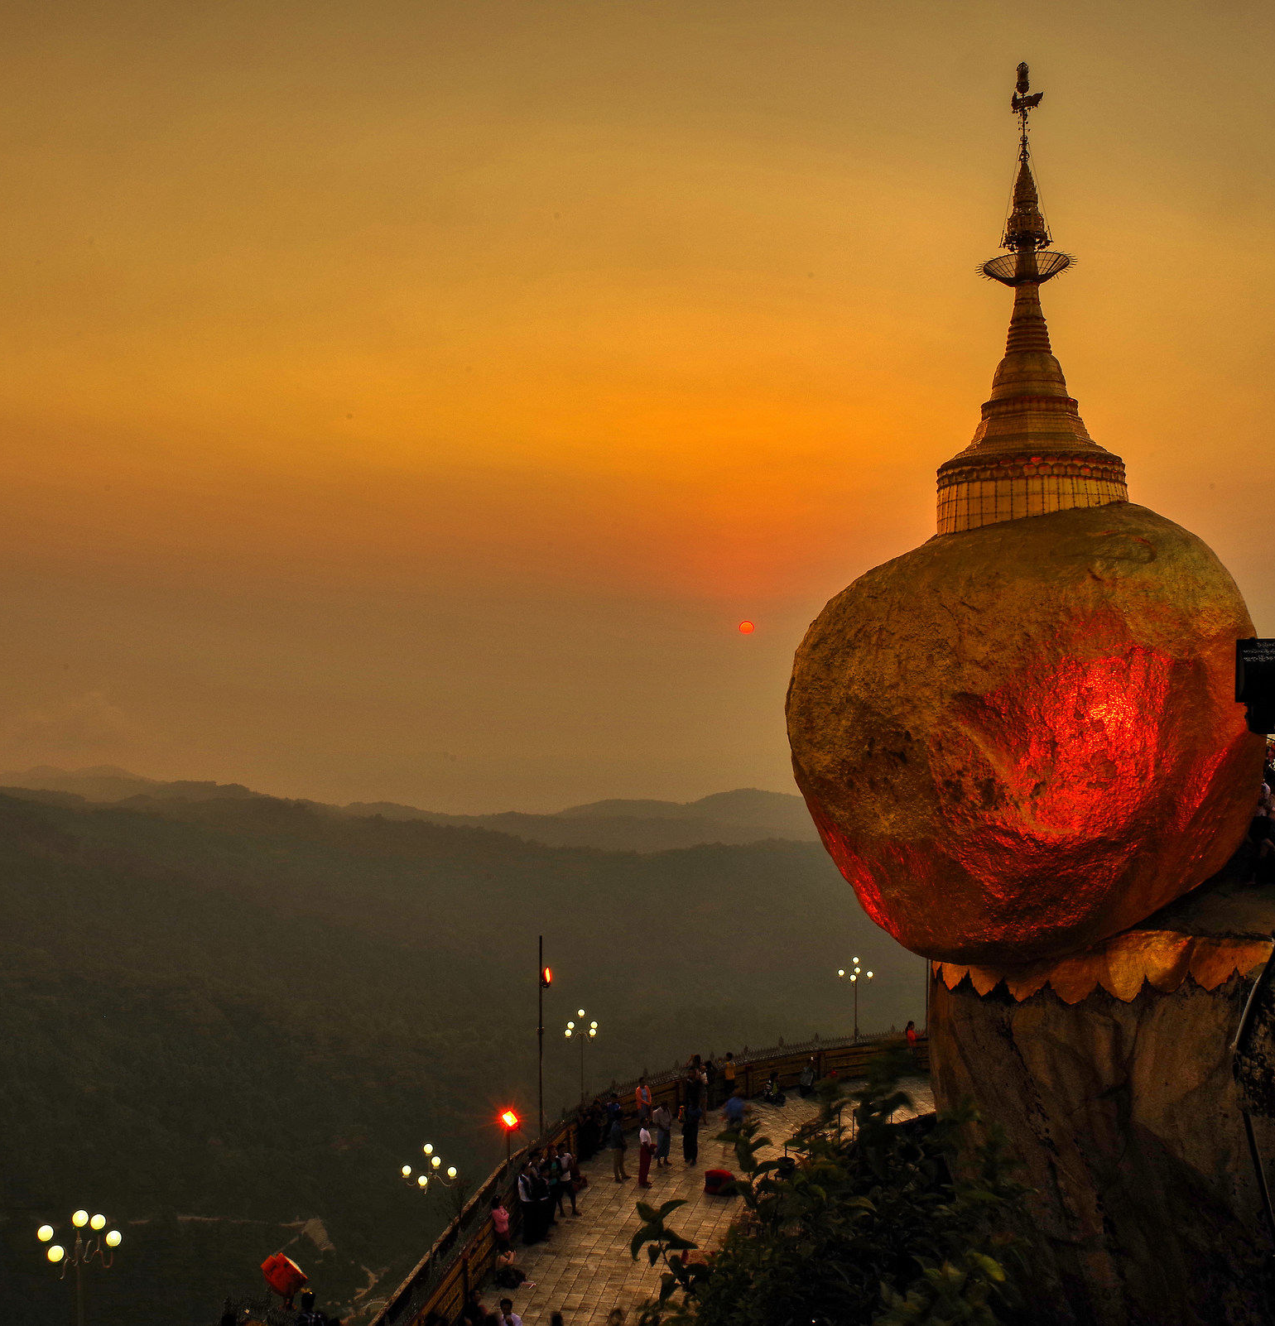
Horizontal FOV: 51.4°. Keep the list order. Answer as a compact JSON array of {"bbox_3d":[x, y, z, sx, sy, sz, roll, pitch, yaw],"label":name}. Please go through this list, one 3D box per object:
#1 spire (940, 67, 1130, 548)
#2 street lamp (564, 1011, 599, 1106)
[{"bbox_3d":[6.040,-5.750,20.550,2.820,7.250,2.820,-1,0,0],"label":"spire"},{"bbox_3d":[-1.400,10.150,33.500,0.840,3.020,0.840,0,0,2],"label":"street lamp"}]

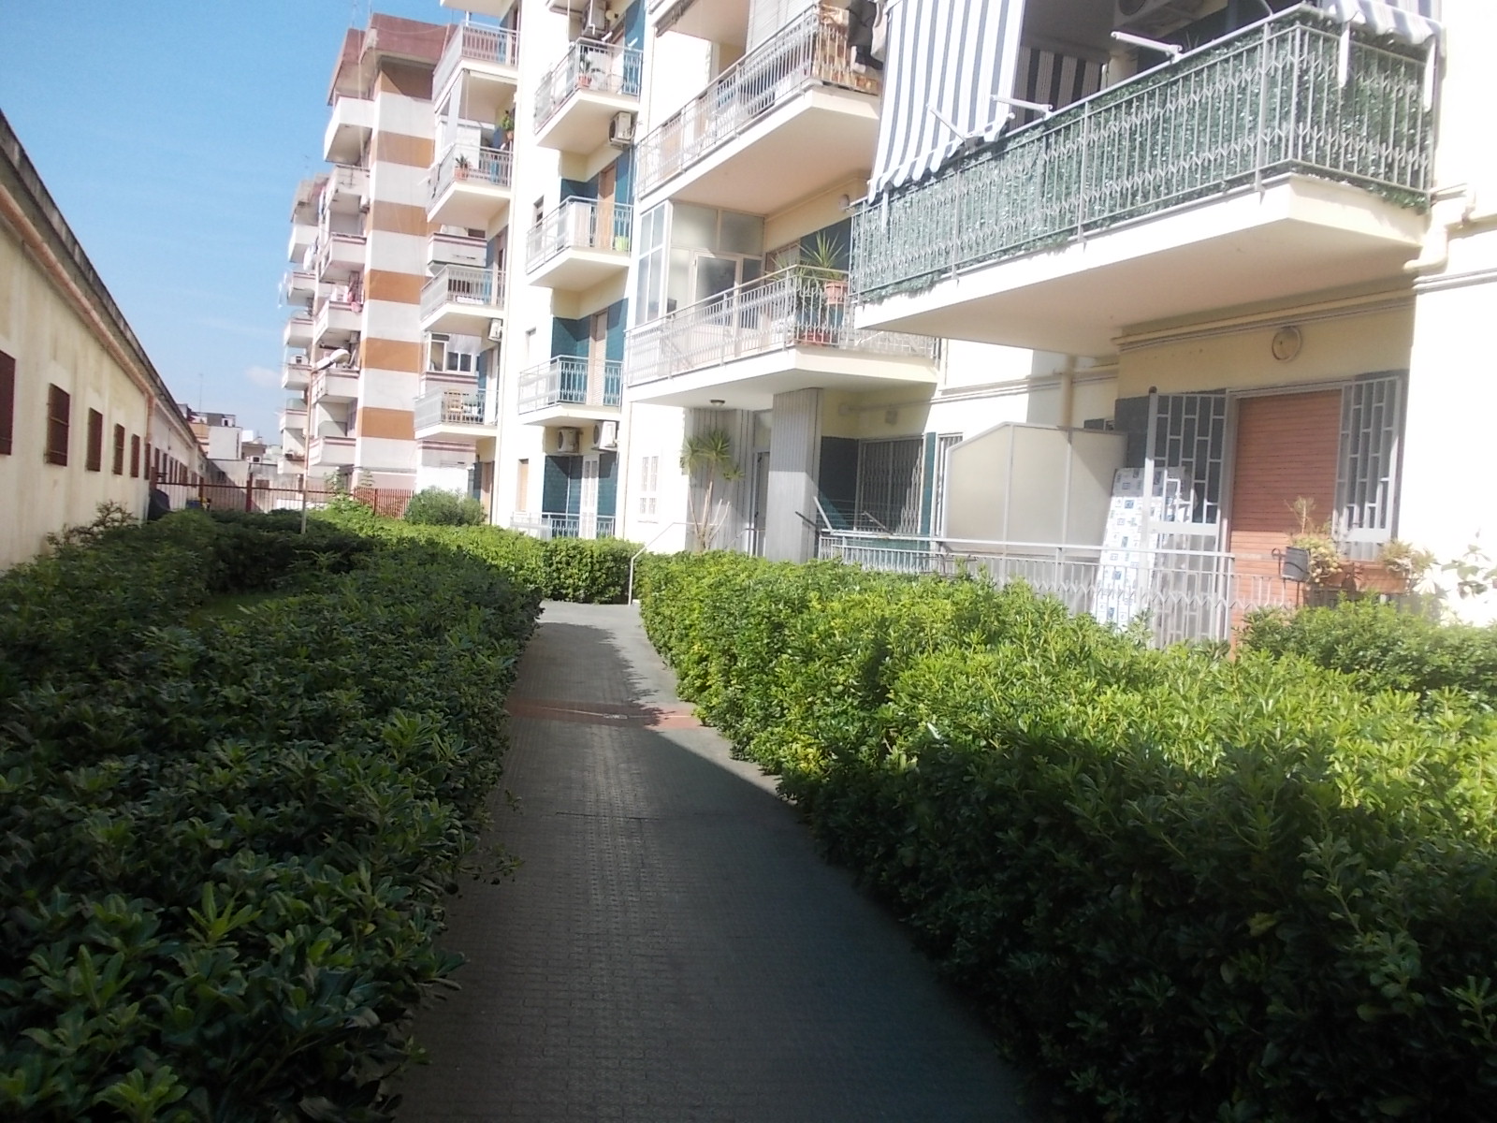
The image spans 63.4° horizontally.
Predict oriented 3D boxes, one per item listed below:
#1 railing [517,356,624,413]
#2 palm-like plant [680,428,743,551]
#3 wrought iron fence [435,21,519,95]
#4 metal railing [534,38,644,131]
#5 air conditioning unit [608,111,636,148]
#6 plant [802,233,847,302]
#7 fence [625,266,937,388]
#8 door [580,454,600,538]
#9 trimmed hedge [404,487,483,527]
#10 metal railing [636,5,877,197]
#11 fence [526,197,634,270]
[{"bbox_3d":[-3.971,-3.785,26.702,1.292,1.013,3.468,2,2,-25],"label":"railing"},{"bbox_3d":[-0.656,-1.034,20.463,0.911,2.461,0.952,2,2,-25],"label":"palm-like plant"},{"bbox_3d":[-7.609,-13.637,33.622,1.455,0.959,4.080,2,2,-25],"label":"wrought iron fence"},{"bbox_3d":[-3.533,-10.003,26.130,1.292,1.020,3.468,2,2,-25],"label":"metal railing"},{"bbox_3d":[-2.705,-8.931,25.172,0.329,0.587,0.768,2,2,-25],"label":"air conditioning unit"},{"bbox_3d":[0.969,-3.781,15.562,0.575,0.888,0.544,2,2,0],"label":"plant"},{"bbox_3d":[0.212,-3.319,18.552,2.108,1.034,6.494,2,2,-25],"label":"fence"},{"bbox_3d":[-3.568,-1.272,27.219,0.082,2.319,1.360,2,2,-25],"label":"door"},{"bbox_3d":[-7.700,-0.925,30.495,1.717,1.877,1.768,2,2,-25],"label":"trimmed hedge"},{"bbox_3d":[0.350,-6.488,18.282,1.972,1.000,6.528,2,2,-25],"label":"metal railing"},{"bbox_3d":[-3.751,-6.930,26.415,1.292,1.034,3.468,2,2,-25],"label":"fence"}]

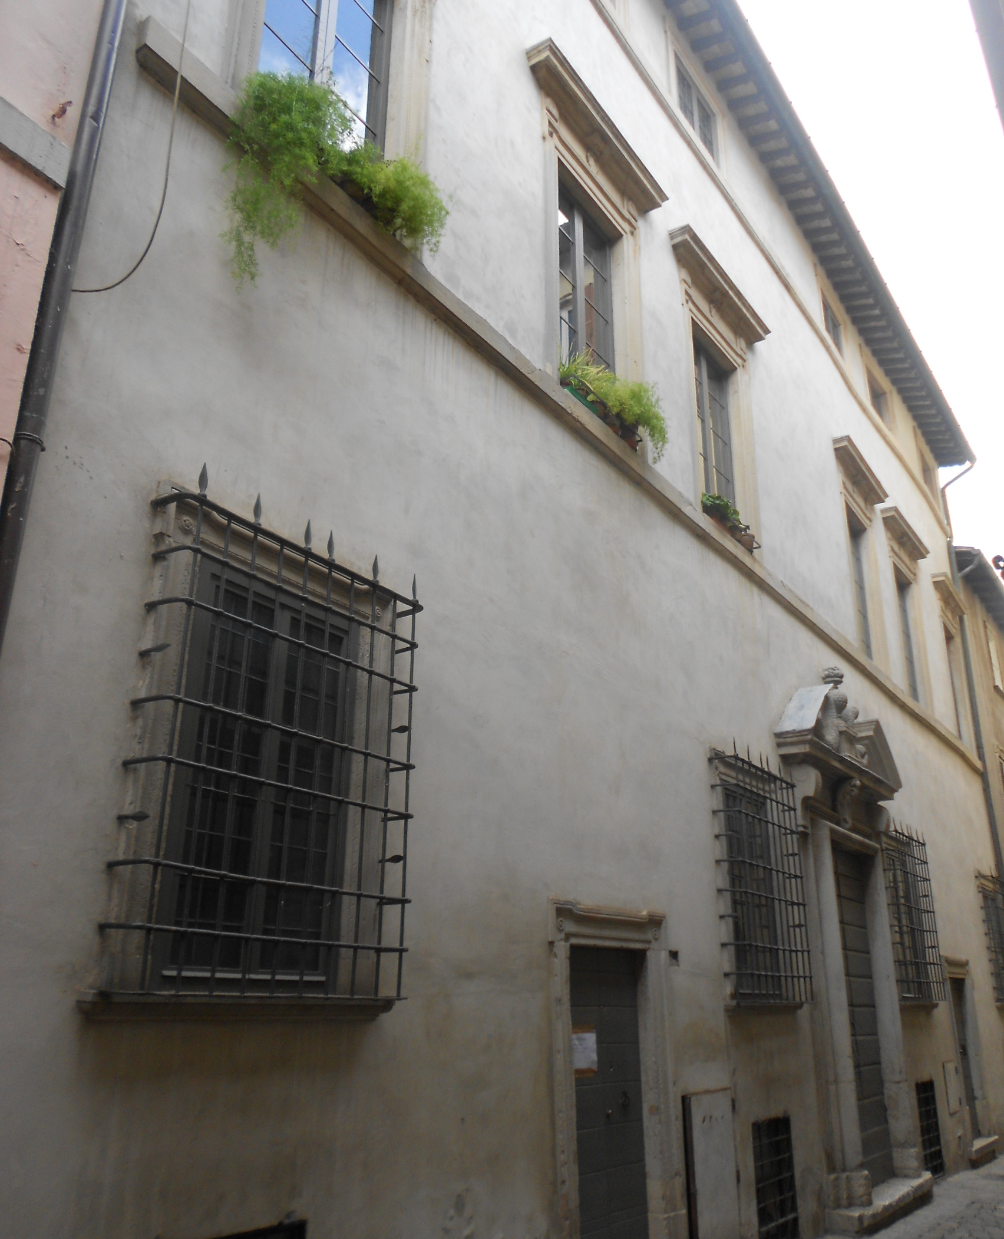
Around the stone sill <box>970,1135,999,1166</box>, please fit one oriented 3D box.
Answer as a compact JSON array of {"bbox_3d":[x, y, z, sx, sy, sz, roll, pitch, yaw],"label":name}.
[{"bbox_3d":[5.938,6.618,12.503,0.198,0.198,1.408,-14,-25,33],"label":"stone sill"}]

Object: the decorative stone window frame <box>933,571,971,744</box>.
[{"bbox_3d":[8.030,0.795,17.667,0.288,2.944,1.536,-14,-25,33],"label":"decorative stone window frame"}]

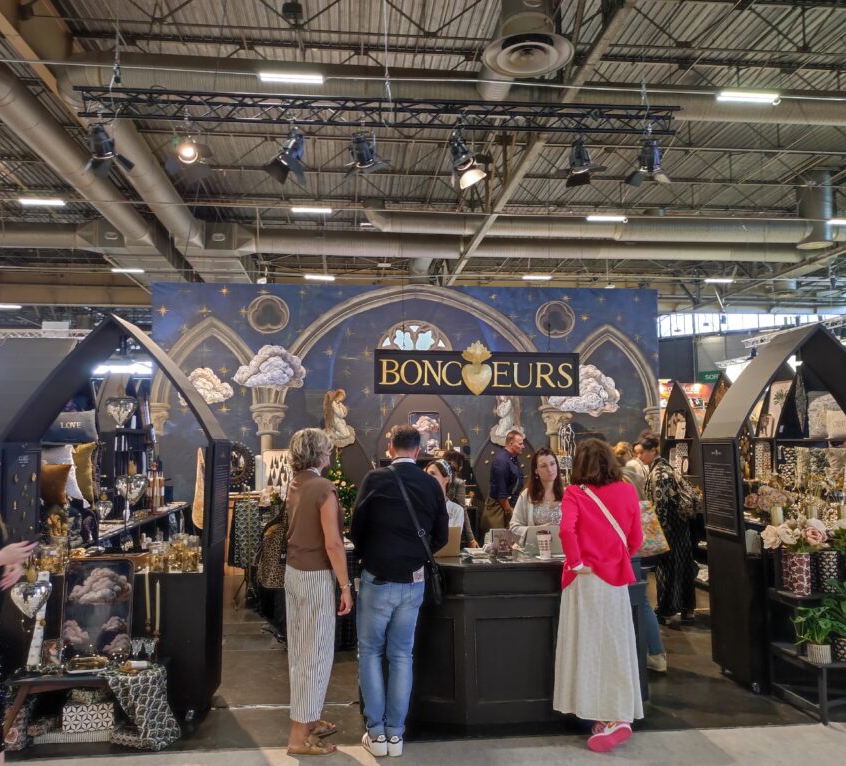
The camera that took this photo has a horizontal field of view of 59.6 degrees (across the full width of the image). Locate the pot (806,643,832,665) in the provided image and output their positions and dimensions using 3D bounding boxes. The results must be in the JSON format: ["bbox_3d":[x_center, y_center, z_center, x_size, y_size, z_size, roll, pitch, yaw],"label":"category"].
[{"bbox_3d":[2.328,1.582,4.344,0.125,0.112,0.125,0,-4,0],"label":"pot"}]

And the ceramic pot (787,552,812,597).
[{"bbox_3d":[2.338,1.183,4.587,0.112,0.265,0.112,0,-4,-5],"label":"ceramic pot"}]

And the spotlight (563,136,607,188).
[{"bbox_3d":[1.639,-2.238,7.500,0.420,0.420,0.380,-2,32,17],"label":"spotlight"}]

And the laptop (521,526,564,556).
[{"bbox_3d":[0.752,0.970,4.557,0.320,0.180,0.260,0,-4,-7],"label":"laptop"}]

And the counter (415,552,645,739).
[{"bbox_3d":[0.503,1.547,4.687,1.834,0.920,0.720,0,-5,-5],"label":"counter"}]

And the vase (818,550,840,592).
[{"bbox_3d":[2.572,1.192,4.693,0.108,0.260,0.108,0,-4,-5],"label":"vase"}]

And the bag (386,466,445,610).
[{"bbox_3d":[-0.035,0.824,3.990,0.300,0.730,0.280,0,-5,-6],"label":"bag"}]

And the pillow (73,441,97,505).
[{"bbox_3d":[-2.498,0.657,5.250,0.400,0.430,0.140,1,-5,-22],"label":"pillow"}]

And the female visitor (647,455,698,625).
[{"bbox_3d":[2.253,1.318,6.720,0.480,1.650,0.420,-2,-5,24],"label":"female visitor"}]

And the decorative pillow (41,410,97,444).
[{"bbox_3d":[-2.529,0.319,5.300,0.390,0.245,0.110,0,-16,-5],"label":"decorative pillow"}]

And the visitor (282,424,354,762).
[{"bbox_3d":[-0.585,1.105,4.019,0.310,1.700,0.430,4,-6,-40],"label":"visitor"}]

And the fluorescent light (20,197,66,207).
[{"bbox_3d":[-13.418,-6.387,26.054,1.500,0.100,0.170,0,-5,-5],"label":"fluorescent light"}]

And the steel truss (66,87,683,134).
[{"bbox_3d":[-0.351,-2.703,7.419,6.000,0.260,0.290,0,-5,-5],"label":"steel truss"}]

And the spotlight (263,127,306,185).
[{"bbox_3d":[-1.356,-2.233,7.284,0.430,0.350,0.340,-44,-12,6],"label":"spotlight"}]

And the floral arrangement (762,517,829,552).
[{"bbox_3d":[2.360,0.960,4.680,0.390,0.230,0.300,0,-5,-5],"label":"floral arrangement"}]

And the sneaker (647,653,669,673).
[{"bbox_3d":[1.629,2.016,5.374,0.275,0.120,0.100,-4,-6,34],"label":"sneaker"}]

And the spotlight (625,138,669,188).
[{"bbox_3d":[2.338,-2.291,7.694,0.410,0.330,0.420,0,-49,-5],"label":"spotlight"}]

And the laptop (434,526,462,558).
[{"bbox_3d":[0.077,0.988,4.638,0.305,0.195,0.280,0,-5,-5],"label":"laptop"}]

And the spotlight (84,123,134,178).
[{"bbox_3d":[-3.042,-2.234,7.100,0.420,0.420,0.380,0,34,-7],"label":"spotlight"}]

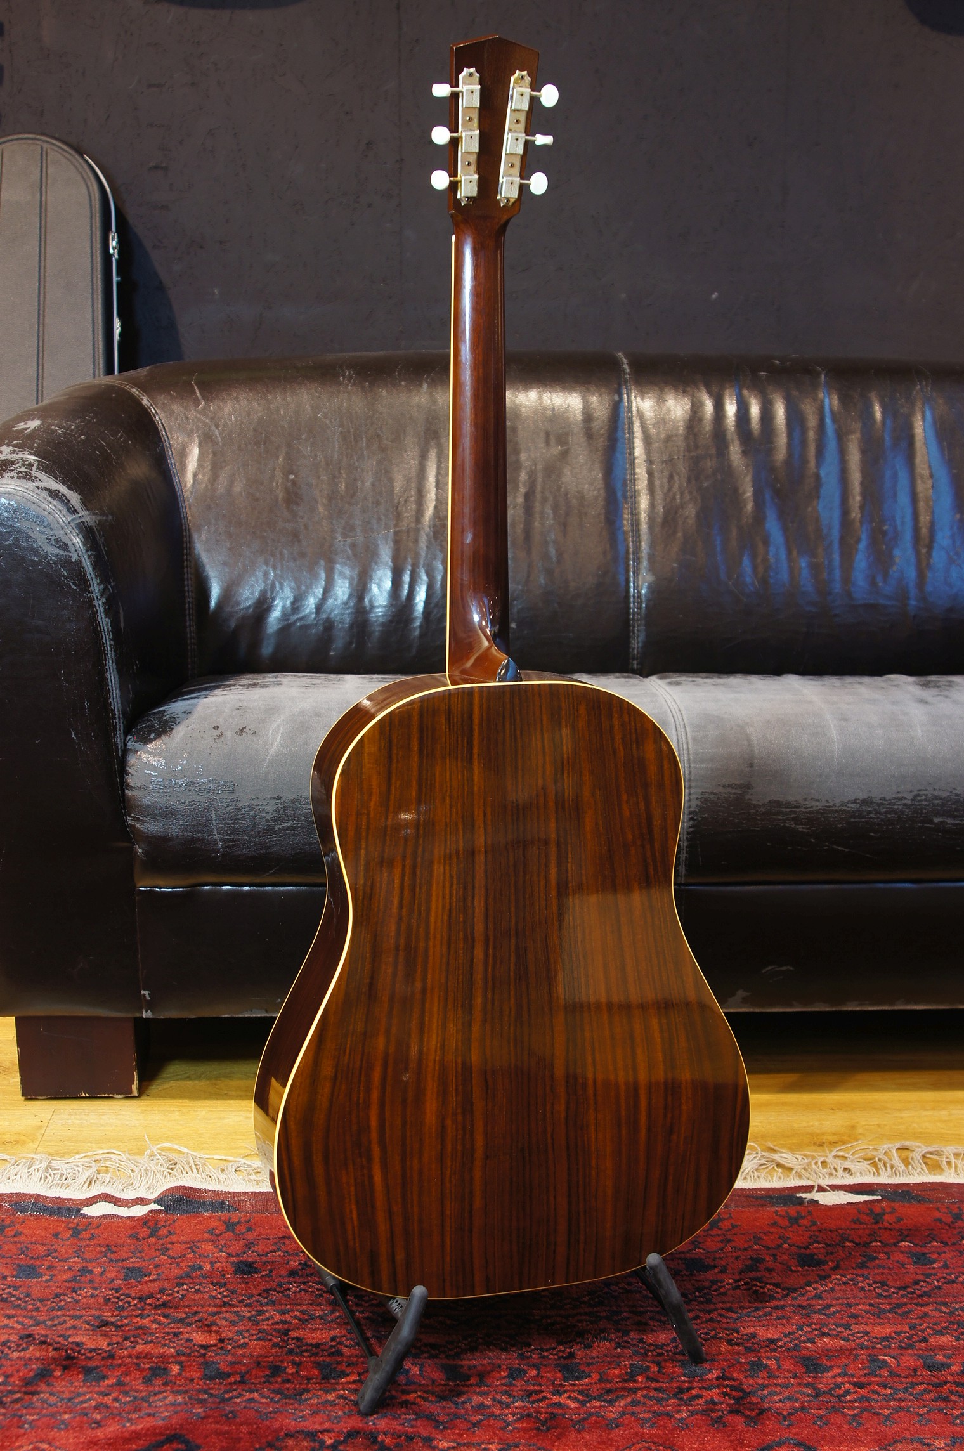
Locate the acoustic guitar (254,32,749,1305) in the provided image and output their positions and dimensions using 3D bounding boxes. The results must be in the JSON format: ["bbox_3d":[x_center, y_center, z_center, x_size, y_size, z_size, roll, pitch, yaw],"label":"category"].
[{"bbox_3d":[0.015,-0.043,1.510,0.408,1.028,0.140,-2,8,-15],"label":"acoustic guitar"}]

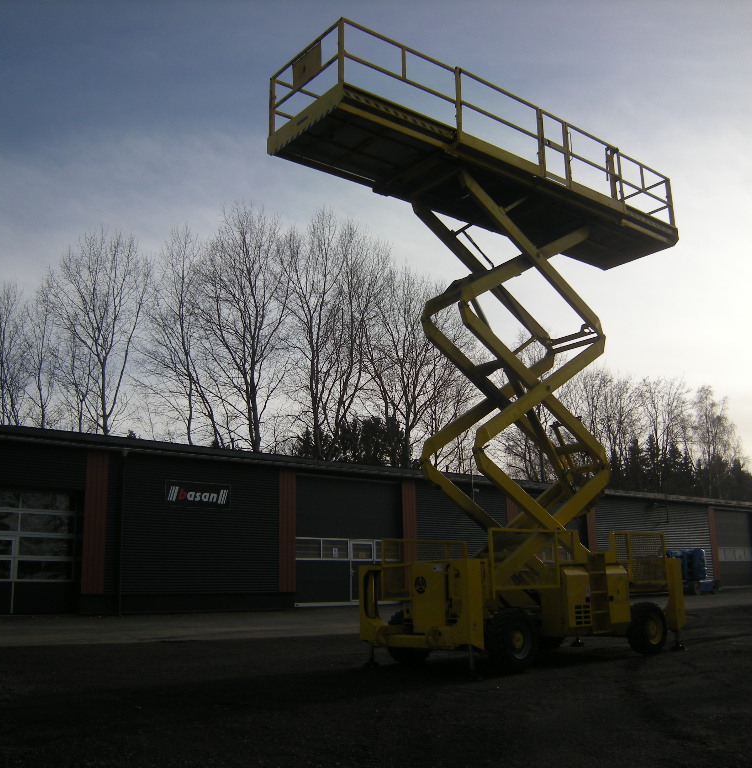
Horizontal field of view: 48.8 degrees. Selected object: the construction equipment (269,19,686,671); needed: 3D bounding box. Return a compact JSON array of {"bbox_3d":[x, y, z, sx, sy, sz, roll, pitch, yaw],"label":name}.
[{"bbox_3d":[2.107,-0.076,12.954,7.818,8.347,2.200,9,-16,-39],"label":"construction equipment"}]

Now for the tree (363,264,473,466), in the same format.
[{"bbox_3d":[2.618,2.207,47.579,6.126,18.708,6.126,-2,-13,3],"label":"tree"}]

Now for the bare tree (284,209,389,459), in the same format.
[{"bbox_3d":[-2.094,0.453,44.944,5.801,21.220,5.801,-1,-13,-3],"label":"bare tree"}]

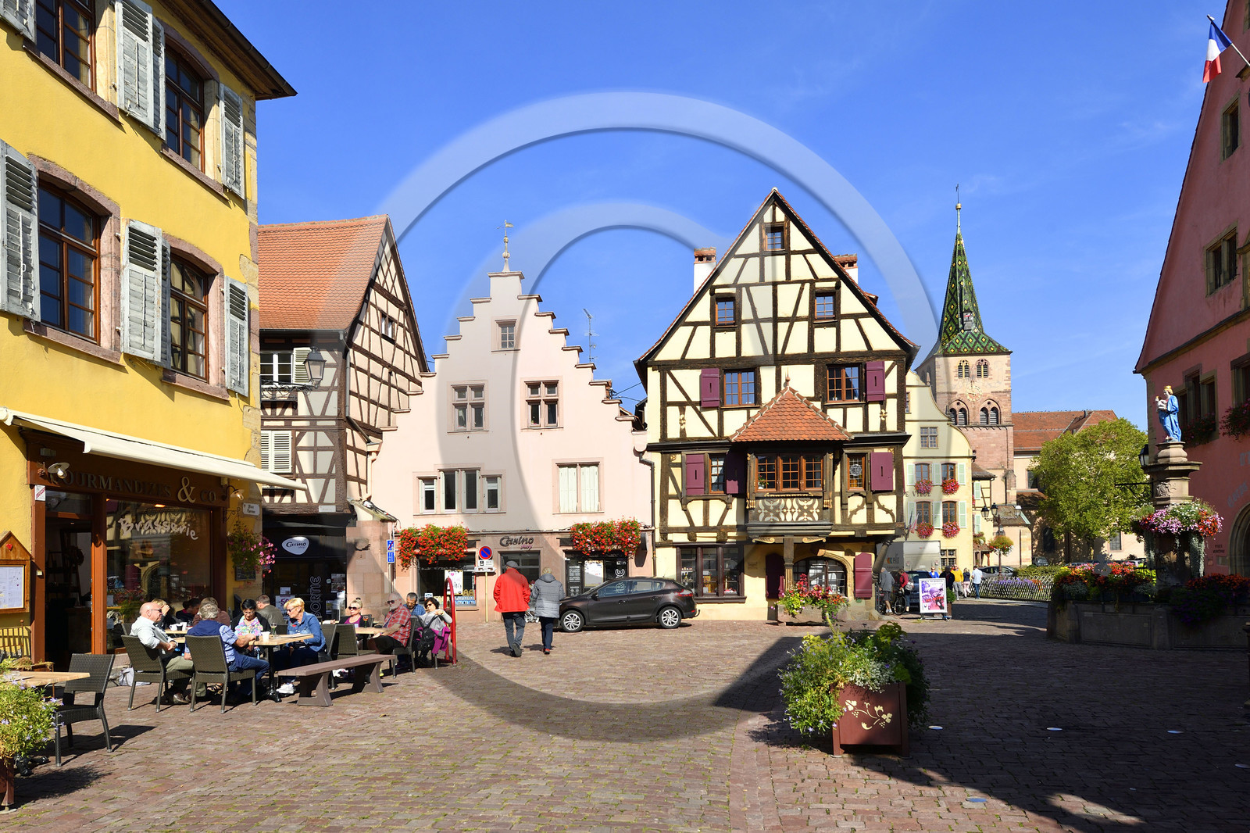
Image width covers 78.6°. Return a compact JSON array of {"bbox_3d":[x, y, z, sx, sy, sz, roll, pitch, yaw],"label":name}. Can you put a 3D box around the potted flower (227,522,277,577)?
[{"bbox_3d":[-6.550,2.330,13.400,0.700,0.920,0.750,-1,-7,8],"label":"potted flower"}]

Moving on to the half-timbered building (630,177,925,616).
[{"bbox_3d":[5.500,0.250,29.600,8.700,13.700,11.000,-1,-7,9],"label":"half-timbered building"}]

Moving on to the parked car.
[{"bbox_3d":[-0.120,5.270,21.700,4.290,1.460,1.810,0,-7,-3],"label":"parked car"}]

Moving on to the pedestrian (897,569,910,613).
[{"bbox_3d":[10.260,6.406,28.000,0.480,1.640,0.520,3,-8,-24],"label":"pedestrian"}]

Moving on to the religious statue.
[{"bbox_3d":[12.680,-0.080,17.800,0.500,1.330,0.440,-1,-7,6],"label":"religious statue"}]

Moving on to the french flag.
[{"bbox_3d":[15.650,-9.600,20.100,0.680,1.550,0.350,-1,-7,9],"label":"french flag"}]

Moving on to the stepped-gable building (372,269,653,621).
[{"bbox_3d":[-3.084,1.526,28.443,8.900,10.900,9.000,-1,-7,6],"label":"stepped-gable building"}]

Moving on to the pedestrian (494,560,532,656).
[{"bbox_3d":[-2.070,3.540,14.100,0.660,1.750,0.500,0,-7,-3],"label":"pedestrian"}]

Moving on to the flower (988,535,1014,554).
[{"bbox_3d":[20.162,6.891,41.000,1.240,1.050,1.240,0,-7,0],"label":"flower"}]

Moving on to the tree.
[{"bbox_3d":[36.488,6.058,60.000,8.600,11.600,8.600,0,-7,0],"label":"tree"}]

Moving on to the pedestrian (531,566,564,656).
[{"bbox_3d":[-1.470,3.700,14.500,0.600,1.650,0.400,0,-7,3],"label":"pedestrian"}]

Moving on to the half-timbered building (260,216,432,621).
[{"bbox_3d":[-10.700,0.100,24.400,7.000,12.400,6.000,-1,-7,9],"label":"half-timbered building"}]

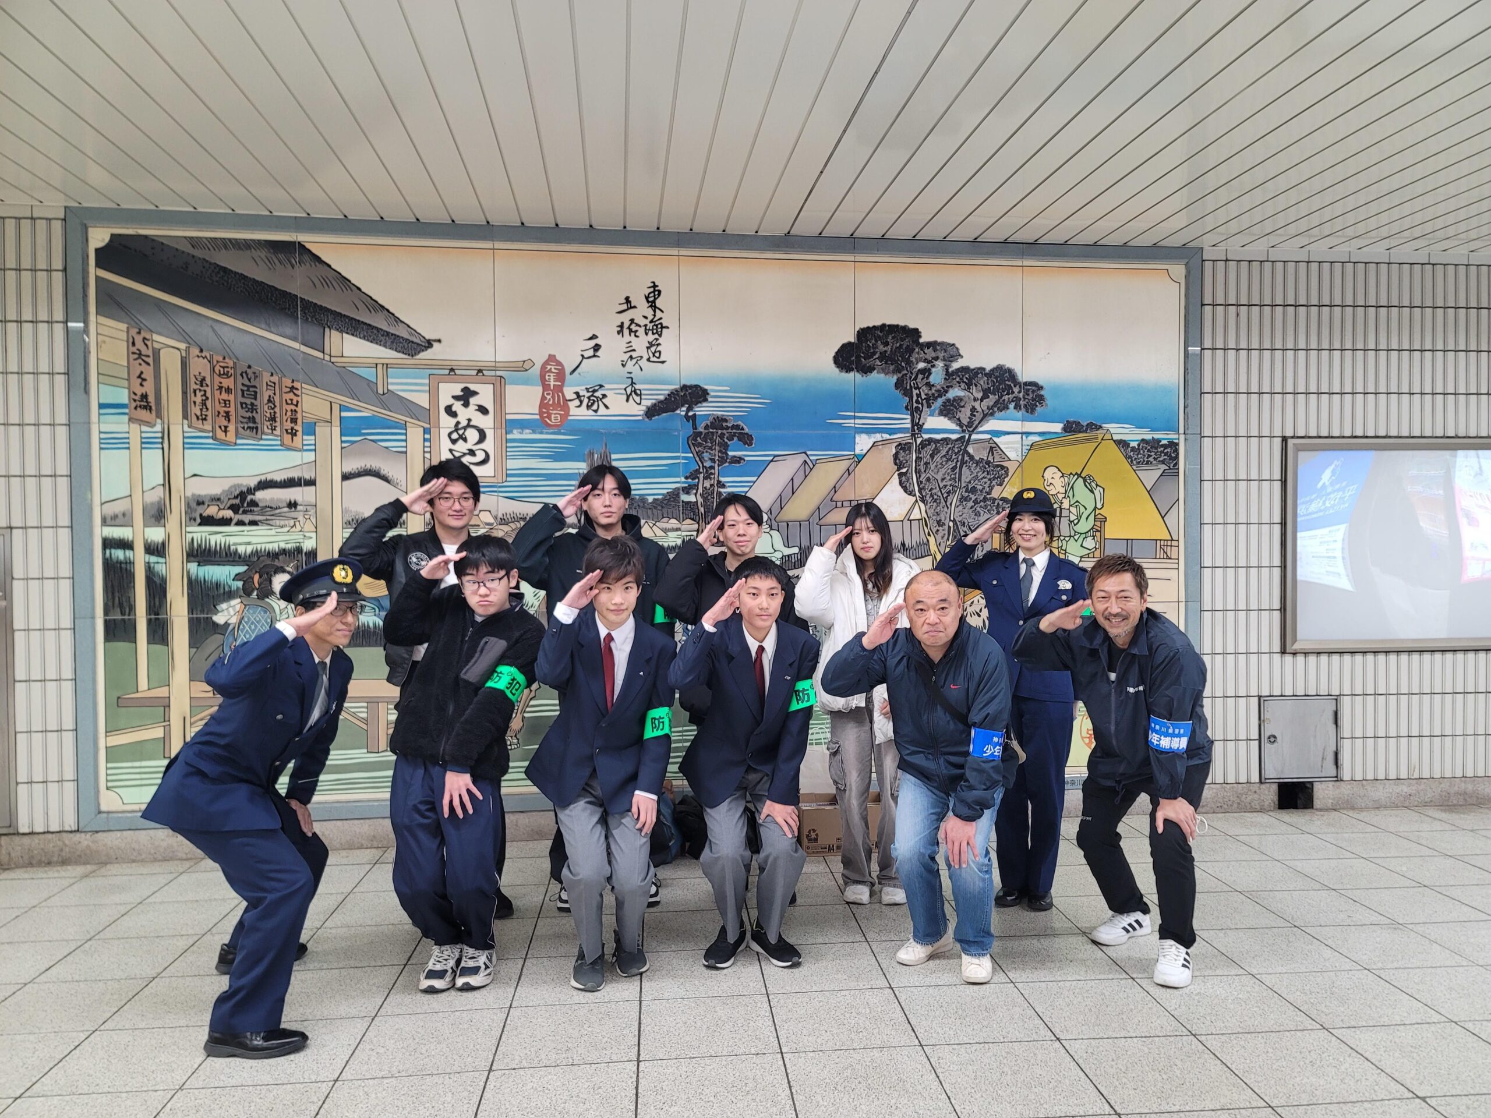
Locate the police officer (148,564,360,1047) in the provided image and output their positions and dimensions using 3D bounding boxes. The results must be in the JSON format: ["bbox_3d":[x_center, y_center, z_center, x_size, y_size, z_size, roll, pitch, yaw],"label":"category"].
[{"bbox_3d":[-1.530,0.695,3.390,0.680,1.390,0.740,0,1,2],"label":"police officer"}]

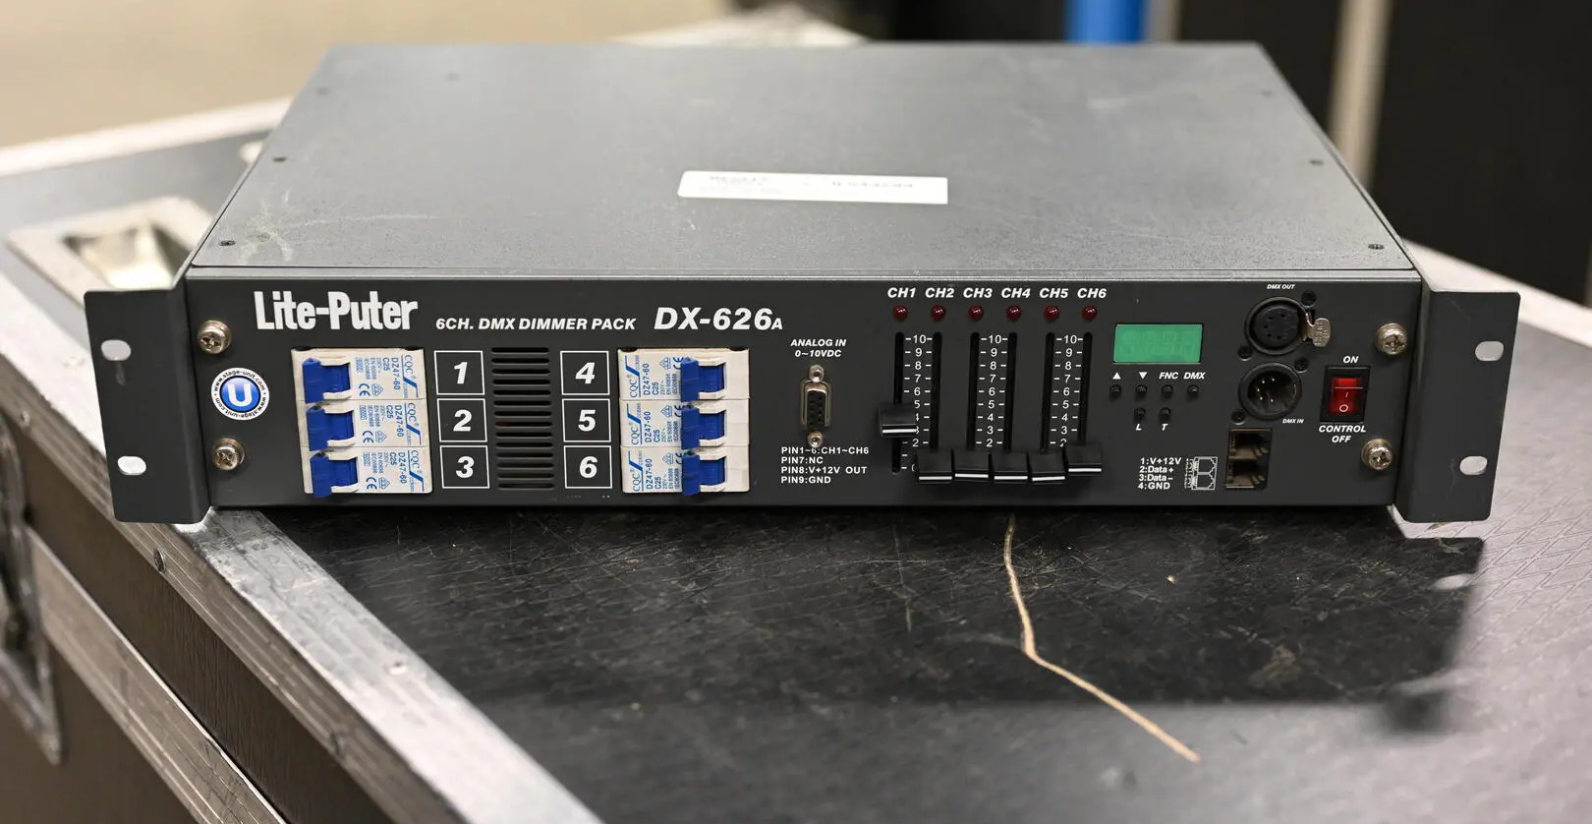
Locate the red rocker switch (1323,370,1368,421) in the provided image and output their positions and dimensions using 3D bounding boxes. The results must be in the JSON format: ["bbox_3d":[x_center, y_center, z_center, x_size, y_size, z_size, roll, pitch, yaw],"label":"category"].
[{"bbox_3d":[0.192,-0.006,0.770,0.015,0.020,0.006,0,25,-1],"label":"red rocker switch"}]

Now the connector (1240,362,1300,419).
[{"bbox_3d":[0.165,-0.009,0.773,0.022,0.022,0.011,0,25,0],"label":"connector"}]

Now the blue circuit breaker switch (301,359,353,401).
[{"bbox_3d":[-0.161,-0.011,0.760,0.014,0.014,0.009,0,25,0],"label":"blue circuit breaker switch"}]

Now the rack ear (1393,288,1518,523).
[{"bbox_3d":[0.229,-0.003,0.767,0.032,0.088,0.013,0,25,-1],"label":"rack ear"}]

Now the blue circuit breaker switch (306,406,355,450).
[{"bbox_3d":[-0.161,0.005,0.769,0.016,0.015,0.009,0,25,-1],"label":"blue circuit breaker switch"}]

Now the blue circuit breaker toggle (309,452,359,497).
[{"bbox_3d":[-0.162,0.022,0.776,0.015,0.014,0.010,0,26,0],"label":"blue circuit breaker toggle"}]

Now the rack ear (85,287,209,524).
[{"bbox_3d":[-0.223,-0.003,0.762,0.031,0.088,0.013,0,25,0],"label":"rack ear"}]

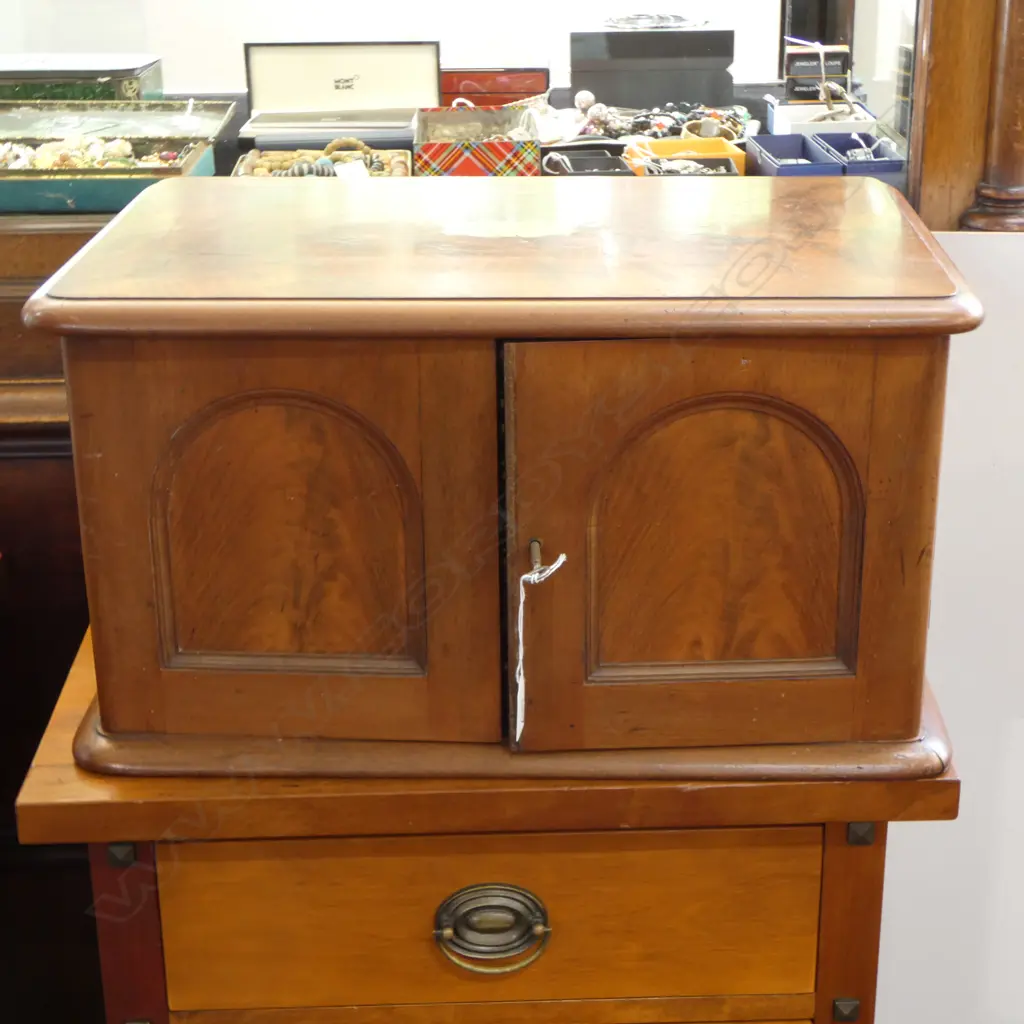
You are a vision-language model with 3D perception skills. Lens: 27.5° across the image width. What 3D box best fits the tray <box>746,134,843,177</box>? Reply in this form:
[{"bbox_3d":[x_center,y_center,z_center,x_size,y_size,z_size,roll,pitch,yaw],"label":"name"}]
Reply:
[{"bbox_3d":[0.262,-0.321,1.956,0.059,0.035,0.137,-4,22,-8],"label":"tray"}]

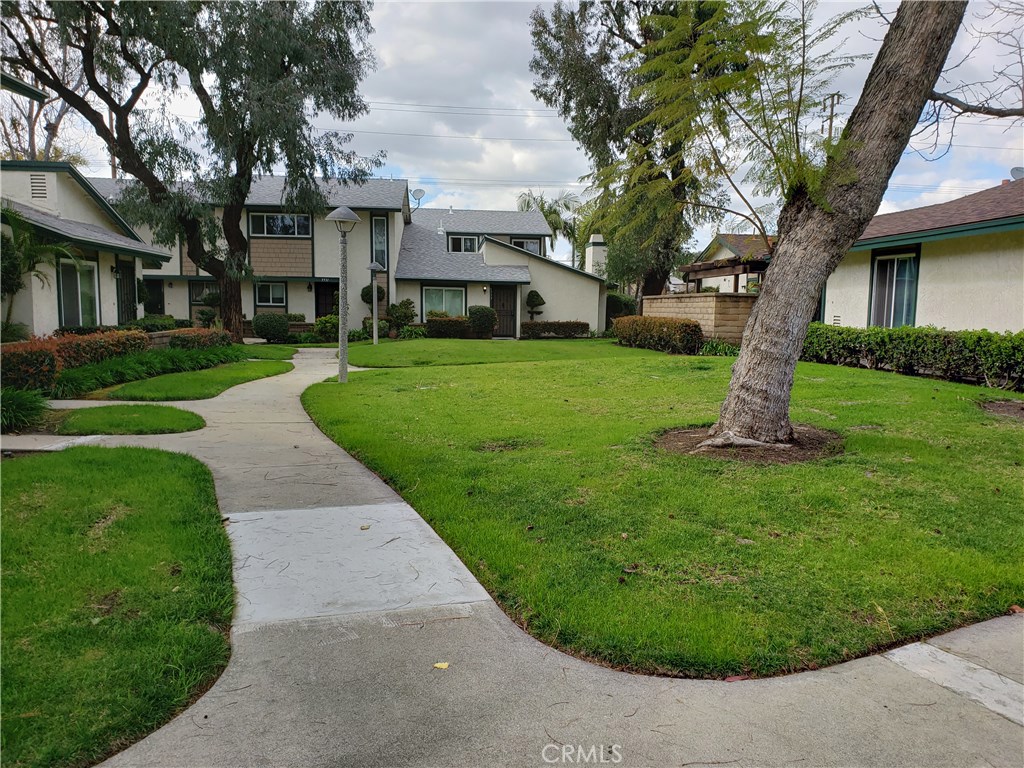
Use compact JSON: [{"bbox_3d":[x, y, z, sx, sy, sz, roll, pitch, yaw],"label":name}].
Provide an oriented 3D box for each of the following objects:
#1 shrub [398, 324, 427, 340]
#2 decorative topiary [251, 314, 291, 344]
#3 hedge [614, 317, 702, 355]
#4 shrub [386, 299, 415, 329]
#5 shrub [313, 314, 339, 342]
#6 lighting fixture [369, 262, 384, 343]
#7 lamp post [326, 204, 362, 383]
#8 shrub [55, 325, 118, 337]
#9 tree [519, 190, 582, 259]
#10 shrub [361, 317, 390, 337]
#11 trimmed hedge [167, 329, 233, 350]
[{"bbox_3d":[-3.752,-1.942,29.000,1.050,0.620,0.900,1,6,0],"label":"shrub"},{"bbox_3d":[-8.774,-2.057,28.000,1.280,1.080,1.200,1,6,0],"label":"decorative topiary"},{"bbox_3d":[3.617,-1.274,19.800,0.850,0.780,4.800,0,6,-10],"label":"hedge"},{"bbox_3d":[-4.253,-2.598,29.600,1.150,1.380,1.100,1,6,0],"label":"shrub"},{"bbox_3d":[-6.855,-2.057,28.500,1.080,1.050,1.050,1,6,0],"label":"shrub"},{"bbox_3d":[-4.933,-2.931,28.000,0.620,2.980,0.620,1,6,0],"label":"lighting fixture"},{"bbox_3d":[-2.881,-1.544,13.150,0.620,3.000,0.620,1,6,0],"label":"lamp post"},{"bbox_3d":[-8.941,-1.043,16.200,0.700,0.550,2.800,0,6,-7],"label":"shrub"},{"bbox_3d":[2.438,-8.029,50.000,4.100,9.000,4.100,1,6,0],"label":"tree"},{"bbox_3d":[-5.125,-2.145,29.200,1.050,0.820,0.950,1,6,0],"label":"shrub"},{"bbox_3d":[-7.388,-1.011,18.300,0.850,0.680,3.100,0,6,-7],"label":"trimmed hedge"}]

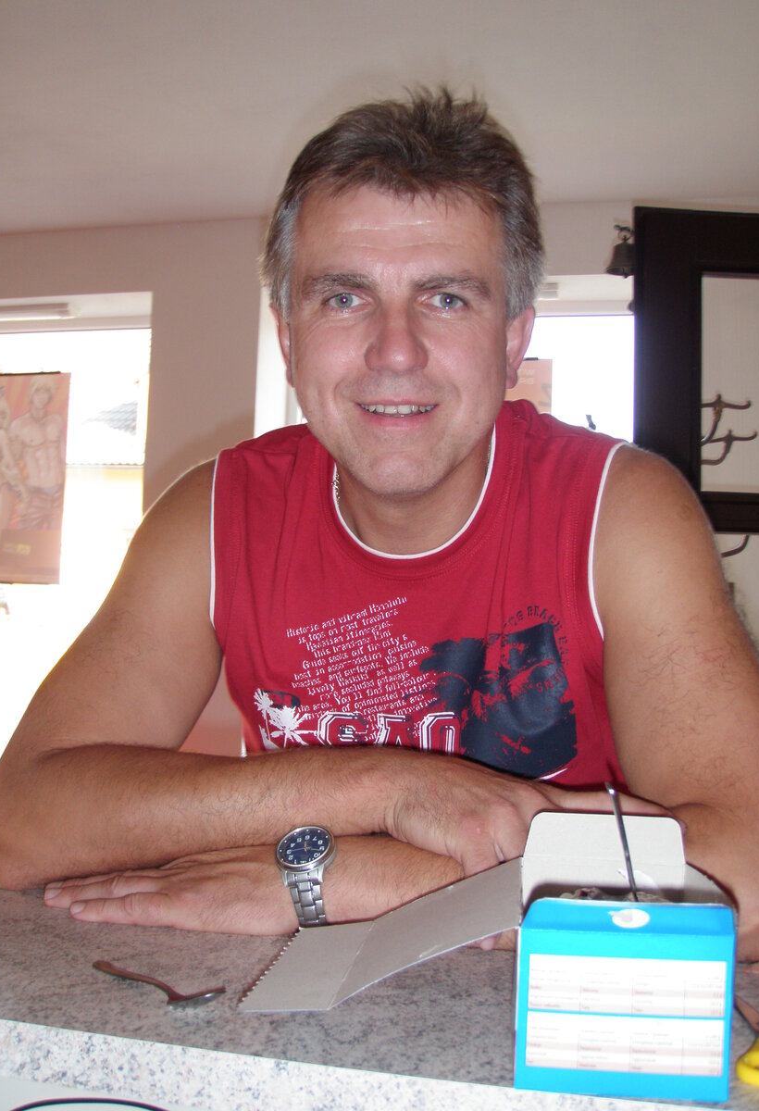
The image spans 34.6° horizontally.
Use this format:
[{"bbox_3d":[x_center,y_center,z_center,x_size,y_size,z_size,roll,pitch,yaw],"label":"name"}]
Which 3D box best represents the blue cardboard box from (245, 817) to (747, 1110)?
[{"bbox_3d":[0.053,0.190,0.620,0.219,0.096,0.161,1,-3,7],"label":"blue cardboard box"}]

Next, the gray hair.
[{"bbox_3d":[0.017,-0.233,0.883,0.195,0.190,0.195,1,-3,1],"label":"gray hair"}]

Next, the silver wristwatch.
[{"bbox_3d":[-0.041,0.213,0.812,0.042,0.054,0.063,-13,30,13],"label":"silver wristwatch"}]

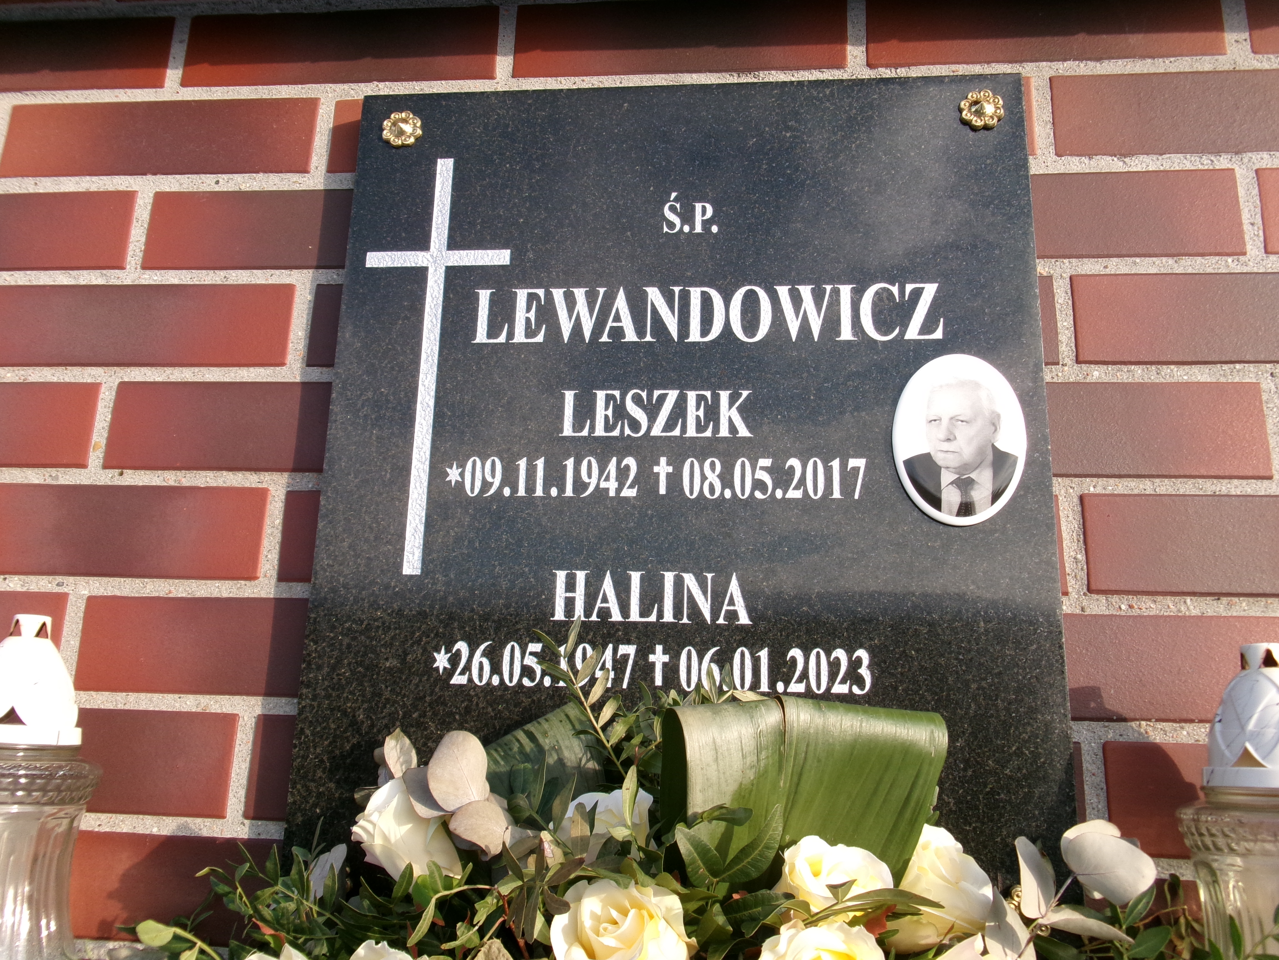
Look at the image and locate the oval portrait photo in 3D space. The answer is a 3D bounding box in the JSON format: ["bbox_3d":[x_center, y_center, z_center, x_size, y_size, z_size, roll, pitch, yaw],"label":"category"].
[{"bbox_3d":[0.202,-0.026,0.651,0.082,0.113,0.008,1,-15,6],"label":"oval portrait photo"}]

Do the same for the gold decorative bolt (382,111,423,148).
[{"bbox_3d":[-0.172,-0.254,0.746,0.028,0.028,0.011,1,-15,6],"label":"gold decorative bolt"}]

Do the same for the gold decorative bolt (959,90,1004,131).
[{"bbox_3d":[0.234,-0.254,0.707,0.028,0.028,0.011,1,-15,6],"label":"gold decorative bolt"}]

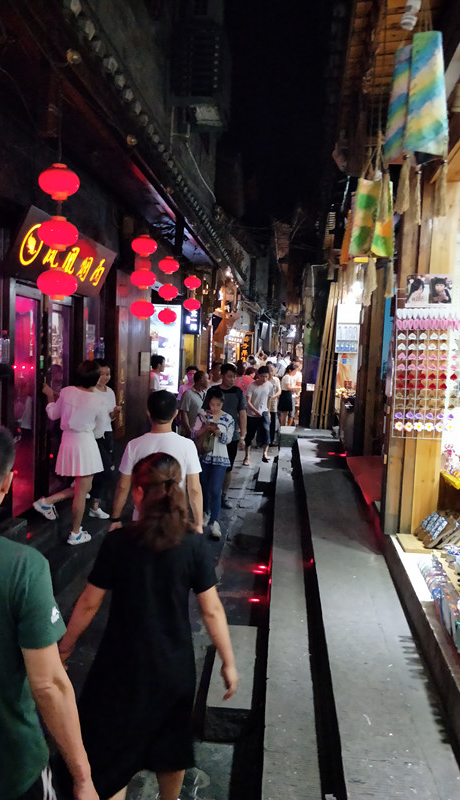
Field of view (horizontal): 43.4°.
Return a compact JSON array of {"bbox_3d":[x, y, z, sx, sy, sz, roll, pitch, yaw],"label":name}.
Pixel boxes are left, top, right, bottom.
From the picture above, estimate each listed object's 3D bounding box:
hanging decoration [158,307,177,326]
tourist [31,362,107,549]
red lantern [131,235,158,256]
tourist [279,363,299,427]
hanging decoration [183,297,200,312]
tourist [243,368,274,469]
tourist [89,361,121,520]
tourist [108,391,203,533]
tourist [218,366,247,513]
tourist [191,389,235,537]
[{"bbox_3d":[-1.023,-1.378,9.532,0.325,0.272,0.325,2,5,0],"label":"hanging decoration"},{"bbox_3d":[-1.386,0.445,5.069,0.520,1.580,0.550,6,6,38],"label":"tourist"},{"bbox_3d":[-1.082,-1.955,7.335,0.325,0.272,0.325,2,5,0],"label":"red lantern"},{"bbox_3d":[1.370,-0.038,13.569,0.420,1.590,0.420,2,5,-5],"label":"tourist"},{"bbox_3d":[-0.740,-1.855,11.245,0.325,0.272,0.325,2,5,0],"label":"hanging decoration"},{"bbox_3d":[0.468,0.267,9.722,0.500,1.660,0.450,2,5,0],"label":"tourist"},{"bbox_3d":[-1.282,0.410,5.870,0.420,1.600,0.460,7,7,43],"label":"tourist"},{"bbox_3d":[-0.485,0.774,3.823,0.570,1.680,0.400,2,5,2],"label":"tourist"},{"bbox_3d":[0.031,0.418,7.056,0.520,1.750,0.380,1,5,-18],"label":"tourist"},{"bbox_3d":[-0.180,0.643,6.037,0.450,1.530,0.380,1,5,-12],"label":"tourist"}]

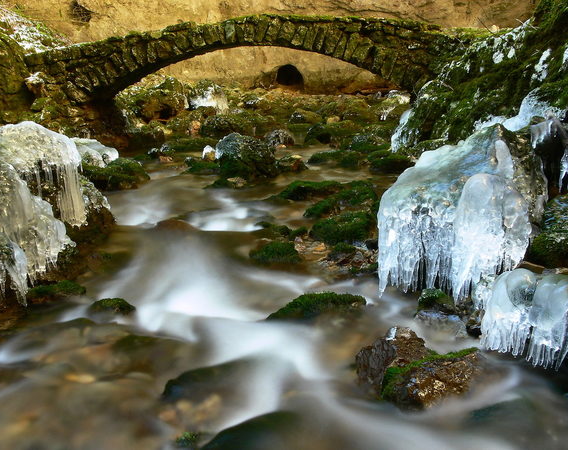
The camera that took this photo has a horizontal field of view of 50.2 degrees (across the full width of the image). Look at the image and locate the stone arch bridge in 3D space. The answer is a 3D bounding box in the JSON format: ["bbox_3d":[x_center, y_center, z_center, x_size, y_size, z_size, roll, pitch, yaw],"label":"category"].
[{"bbox_3d":[-0.671,-2.419,8.950,6.350,1.300,0.950,3,16,13],"label":"stone arch bridge"}]

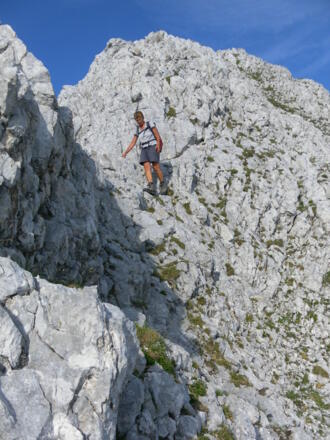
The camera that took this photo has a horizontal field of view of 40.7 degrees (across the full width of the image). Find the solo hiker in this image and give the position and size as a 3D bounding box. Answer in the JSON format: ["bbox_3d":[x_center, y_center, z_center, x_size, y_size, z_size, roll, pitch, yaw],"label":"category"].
[{"bbox_3d":[-0.396,-1.305,8.600,0.780,1.630,0.540,-2,-5,22],"label":"solo hiker"}]

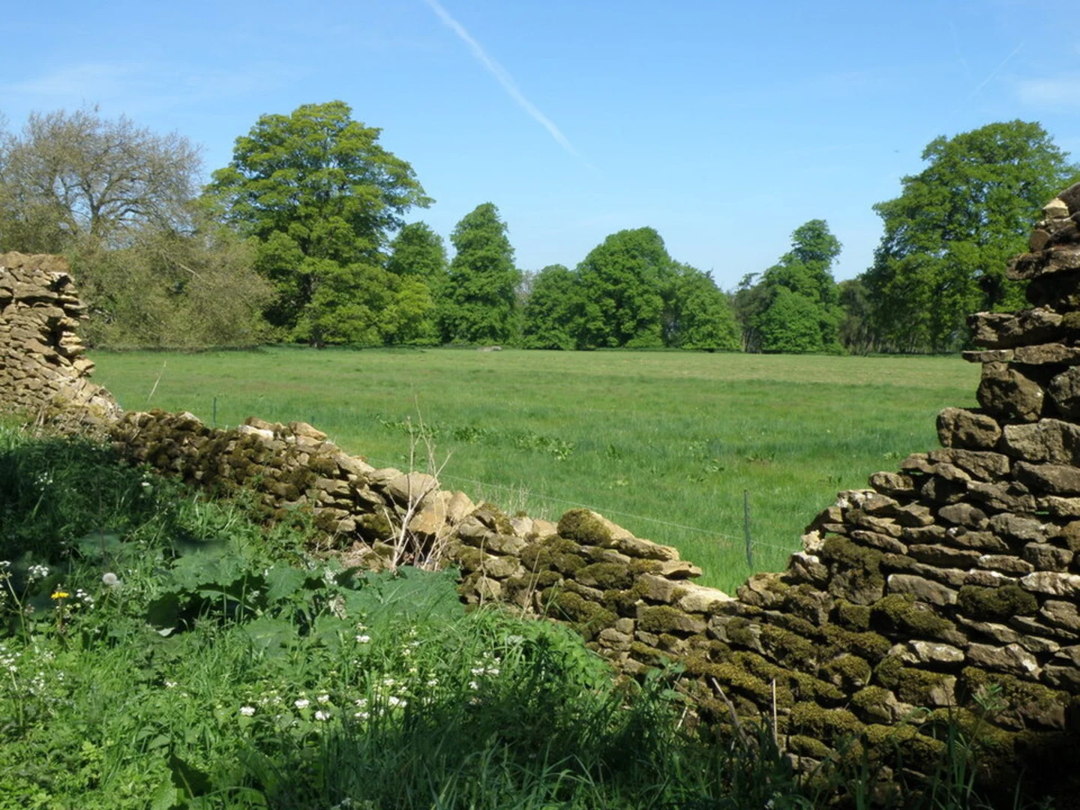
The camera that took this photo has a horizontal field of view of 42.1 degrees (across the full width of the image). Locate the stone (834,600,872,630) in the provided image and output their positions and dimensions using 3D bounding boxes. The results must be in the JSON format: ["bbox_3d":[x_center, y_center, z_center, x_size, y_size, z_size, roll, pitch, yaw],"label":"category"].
[{"bbox_3d":[0.948,0.636,4.250,0.115,0.080,0.115,-3,4,-41],"label":"stone"}]

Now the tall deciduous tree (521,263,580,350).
[{"bbox_3d":[1.219,-10.922,156.000,7.000,9.500,7.000,0,3,0],"label":"tall deciduous tree"}]

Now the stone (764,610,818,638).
[{"bbox_3d":[0.789,0.691,4.420,0.130,0.072,0.165,-3,4,-41],"label":"stone"}]

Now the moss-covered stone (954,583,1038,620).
[{"bbox_3d":[1.264,0.544,3.880,0.160,0.095,0.220,-3,4,-41],"label":"moss-covered stone"}]

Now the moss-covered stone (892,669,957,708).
[{"bbox_3d":[1.247,0.915,4.550,0.170,0.120,0.210,-2,3,-31],"label":"moss-covered stone"}]

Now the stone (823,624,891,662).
[{"bbox_3d":[1.082,0.814,4.800,0.180,0.120,0.250,-2,3,-31],"label":"stone"}]

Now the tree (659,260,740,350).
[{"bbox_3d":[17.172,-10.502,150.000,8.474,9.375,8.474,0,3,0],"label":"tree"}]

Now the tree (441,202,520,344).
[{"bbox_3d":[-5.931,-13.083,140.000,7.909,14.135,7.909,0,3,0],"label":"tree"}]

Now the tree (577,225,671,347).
[{"bbox_3d":[8.989,-12.901,155.000,10.400,13.300,10.000,0,3,0],"label":"tree"}]

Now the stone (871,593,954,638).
[{"bbox_3d":[1.083,0.613,4.080,0.170,0.112,0.235,-3,4,-41],"label":"stone"}]

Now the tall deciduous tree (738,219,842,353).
[{"bbox_3d":[26.193,-12.456,147.000,10.600,13.900,9.500,0,3,0],"label":"tall deciduous tree"}]

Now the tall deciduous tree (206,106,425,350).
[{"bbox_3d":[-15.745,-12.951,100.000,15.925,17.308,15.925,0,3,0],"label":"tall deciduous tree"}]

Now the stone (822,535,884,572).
[{"bbox_3d":[1.093,0.517,4.900,0.180,0.115,0.230,-2,3,-31],"label":"stone"}]

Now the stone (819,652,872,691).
[{"bbox_3d":[1.054,0.919,4.830,0.150,0.120,0.180,-2,3,-31],"label":"stone"}]

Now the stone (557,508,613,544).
[{"bbox_3d":[0.203,0.545,6.300,0.200,0.155,0.270,-2,3,-31],"label":"stone"}]

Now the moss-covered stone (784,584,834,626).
[{"bbox_3d":[0.840,0.624,4.380,0.130,0.115,0.150,-3,4,-41],"label":"moss-covered stone"}]

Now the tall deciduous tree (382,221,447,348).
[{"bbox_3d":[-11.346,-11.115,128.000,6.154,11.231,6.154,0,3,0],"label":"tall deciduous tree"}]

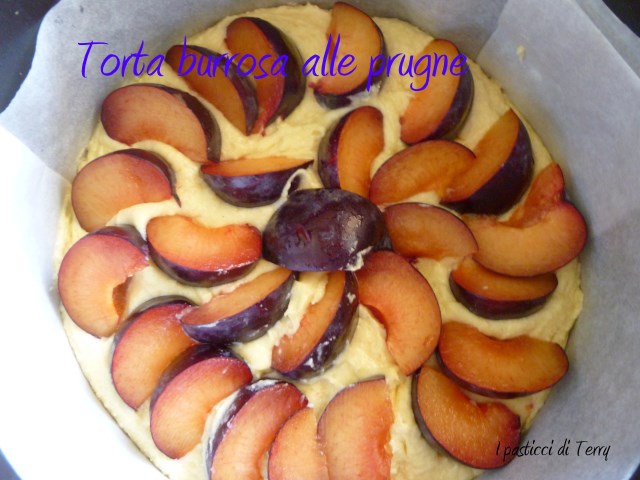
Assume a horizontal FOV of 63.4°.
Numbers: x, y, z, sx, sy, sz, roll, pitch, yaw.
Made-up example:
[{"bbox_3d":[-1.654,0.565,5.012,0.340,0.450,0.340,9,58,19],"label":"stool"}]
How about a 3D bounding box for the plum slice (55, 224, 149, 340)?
[{"bbox_3d":[-0.102,0.016,0.246,0.035,0.024,0.050,24,82,1],"label":"plum slice"}]

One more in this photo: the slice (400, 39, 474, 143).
[{"bbox_3d":[0.067,-0.078,0.272,0.030,0.022,0.062,15,77,2],"label":"slice"}]

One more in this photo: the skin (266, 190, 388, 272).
[{"bbox_3d":[0.003,-0.005,0.241,0.056,0.026,0.037,4,76,-2],"label":"skin"}]

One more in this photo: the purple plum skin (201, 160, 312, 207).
[{"bbox_3d":[-0.030,-0.026,0.255,0.053,0.026,0.025,0,83,-2],"label":"purple plum skin"}]

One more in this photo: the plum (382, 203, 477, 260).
[{"bbox_3d":[0.053,-0.004,0.250,0.045,0.020,0.026,18,76,2],"label":"plum"}]

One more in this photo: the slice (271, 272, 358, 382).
[{"bbox_3d":[0.001,0.041,0.246,0.026,0.025,0.057,35,83,3],"label":"slice"}]

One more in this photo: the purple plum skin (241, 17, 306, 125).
[{"bbox_3d":[-0.027,-0.093,0.272,0.033,0.024,0.063,-17,78,-5],"label":"purple plum skin"}]

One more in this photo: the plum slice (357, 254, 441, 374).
[{"bbox_3d":[0.040,0.032,0.240,0.027,0.020,0.055,-21,78,-8],"label":"plum slice"}]

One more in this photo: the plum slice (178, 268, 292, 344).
[{"bbox_3d":[-0.036,0.032,0.237,0.051,0.026,0.023,-27,79,-9],"label":"plum slice"}]

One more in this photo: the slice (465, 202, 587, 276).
[{"bbox_3d":[0.099,0.000,0.249,0.059,0.019,0.032,-8,77,-5],"label":"slice"}]

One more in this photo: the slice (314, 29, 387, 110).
[{"bbox_3d":[0.016,-0.092,0.273,0.032,0.023,0.053,15,77,2],"label":"slice"}]

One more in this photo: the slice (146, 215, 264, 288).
[{"bbox_3d":[-0.055,0.007,0.248,0.054,0.023,0.031,7,82,-1],"label":"slice"}]

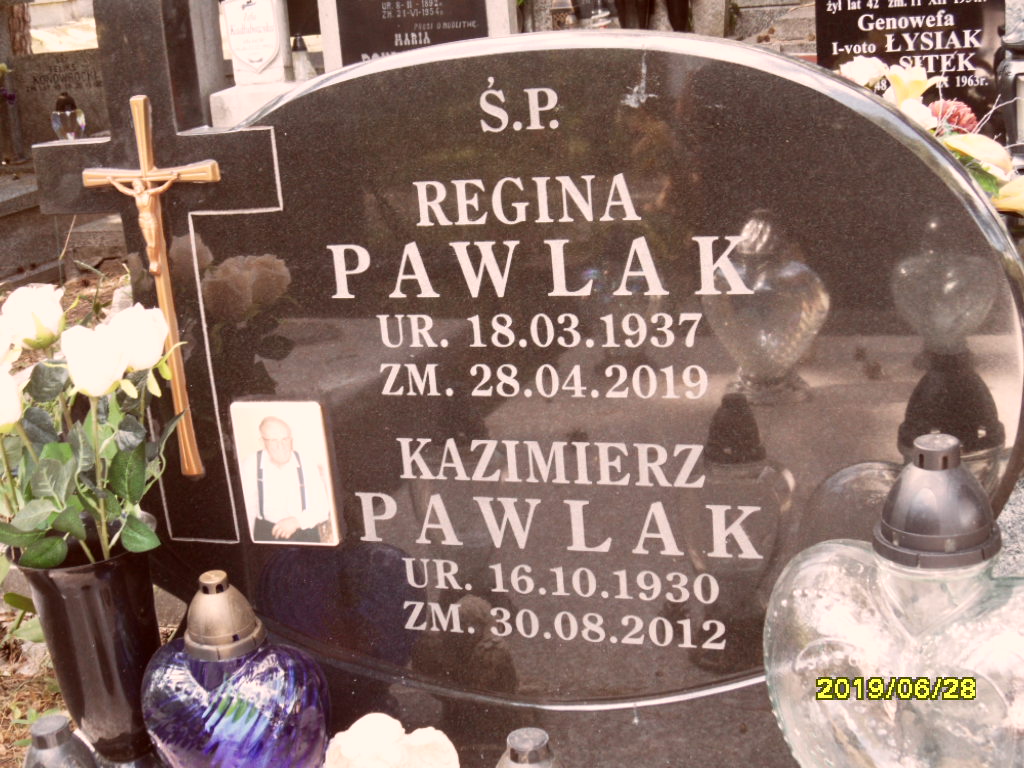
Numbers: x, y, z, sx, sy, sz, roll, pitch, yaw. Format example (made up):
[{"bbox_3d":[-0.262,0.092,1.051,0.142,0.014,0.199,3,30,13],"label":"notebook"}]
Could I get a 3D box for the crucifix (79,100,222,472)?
[{"bbox_3d":[-0.335,-0.088,1.429,0.148,0.376,0.034,1,17,18],"label":"crucifix"}]

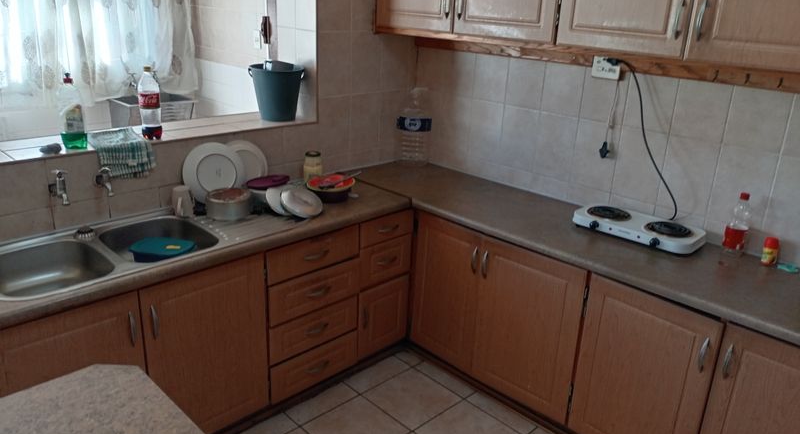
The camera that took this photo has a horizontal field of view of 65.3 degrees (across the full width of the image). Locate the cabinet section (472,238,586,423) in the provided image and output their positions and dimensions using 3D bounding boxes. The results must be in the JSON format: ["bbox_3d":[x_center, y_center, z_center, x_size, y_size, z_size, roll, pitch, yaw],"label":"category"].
[{"bbox_3d":[0.696,0.418,2.787,0.500,0.700,0.500,-17,27,-42],"label":"cabinet section"}]

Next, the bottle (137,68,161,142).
[{"bbox_3d":[-1.030,-0.472,2.564,0.092,0.294,0.092,-16,27,-42],"label":"bottle"}]

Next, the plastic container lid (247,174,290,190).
[{"bbox_3d":[-0.576,-0.153,2.722,0.190,0.022,0.190,-3,20,1],"label":"plastic container lid"}]

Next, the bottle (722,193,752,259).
[{"bbox_3d":[1.279,0.029,2.342,0.084,0.249,0.084,-16,27,-42],"label":"bottle"}]

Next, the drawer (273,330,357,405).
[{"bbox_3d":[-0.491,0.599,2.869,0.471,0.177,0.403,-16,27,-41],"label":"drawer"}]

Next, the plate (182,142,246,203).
[{"bbox_3d":[-0.795,-0.188,2.686,0.273,0.273,0.026,-12,10,-34],"label":"plate"}]

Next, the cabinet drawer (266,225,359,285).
[{"bbox_3d":[-0.470,0.100,2.653,0.457,0.138,0.410,-16,27,-42],"label":"cabinet drawer"}]

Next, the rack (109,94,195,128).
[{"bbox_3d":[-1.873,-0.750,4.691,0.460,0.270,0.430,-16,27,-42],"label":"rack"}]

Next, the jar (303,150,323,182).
[{"bbox_3d":[-0.429,-0.238,3.040,0.089,0.147,0.089,2,20,-1],"label":"jar"}]

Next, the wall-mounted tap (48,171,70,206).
[{"bbox_3d":[-1.235,-0.113,2.265,0.068,0.121,0.141,-16,27,-41],"label":"wall-mounted tap"}]

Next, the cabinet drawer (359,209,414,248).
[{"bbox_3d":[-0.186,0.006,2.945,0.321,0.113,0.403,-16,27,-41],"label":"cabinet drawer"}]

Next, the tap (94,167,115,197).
[{"bbox_3d":[-1.119,-0.124,2.365,0.055,0.095,0.095,-16,27,-42],"label":"tap"}]

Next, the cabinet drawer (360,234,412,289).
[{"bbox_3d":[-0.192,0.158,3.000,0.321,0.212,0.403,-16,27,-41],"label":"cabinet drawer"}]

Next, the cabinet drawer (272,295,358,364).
[{"bbox_3d":[-0.484,0.424,2.769,0.458,0.168,0.410,-16,27,-42],"label":"cabinet drawer"}]

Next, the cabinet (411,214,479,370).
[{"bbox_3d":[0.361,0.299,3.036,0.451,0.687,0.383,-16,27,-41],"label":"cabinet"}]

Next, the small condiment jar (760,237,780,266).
[{"bbox_3d":[1.360,0.127,2.288,0.056,0.096,0.056,-16,27,-42],"label":"small condiment jar"}]

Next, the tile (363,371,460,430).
[{"bbox_3d":[0.056,0.838,2.894,0.335,0.009,0.335,-16,27,-42],"label":"tile"}]

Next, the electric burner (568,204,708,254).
[{"bbox_3d":[0.971,0.039,2.547,0.225,0.068,0.467,-16,27,-42],"label":"electric burner"}]

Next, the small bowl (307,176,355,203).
[{"bbox_3d":[-0.303,-0.119,2.803,0.215,0.080,0.215,2,20,-1],"label":"small bowl"}]

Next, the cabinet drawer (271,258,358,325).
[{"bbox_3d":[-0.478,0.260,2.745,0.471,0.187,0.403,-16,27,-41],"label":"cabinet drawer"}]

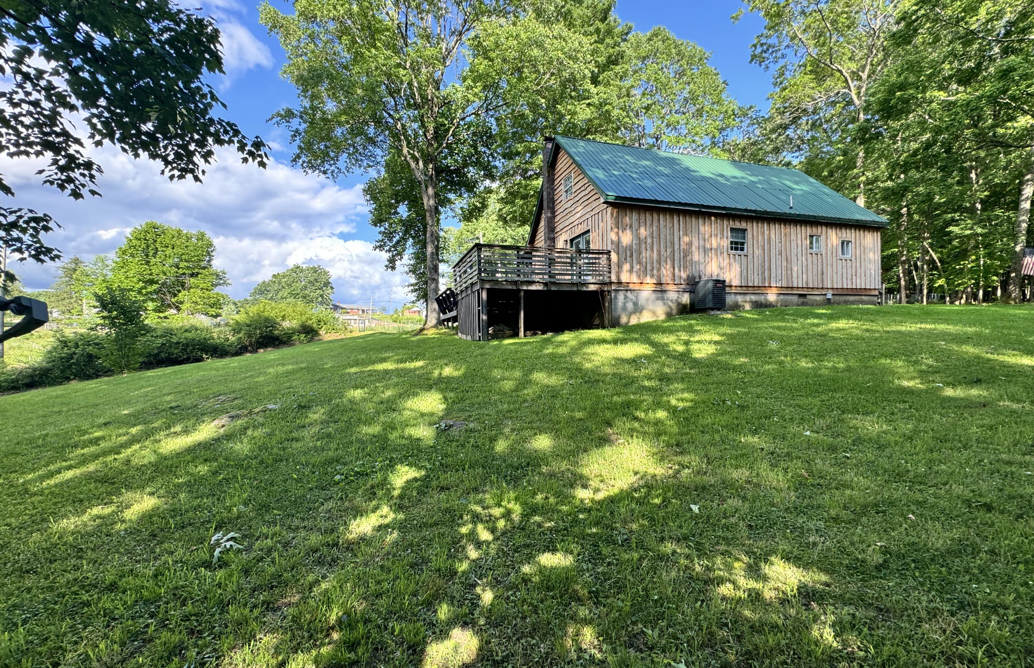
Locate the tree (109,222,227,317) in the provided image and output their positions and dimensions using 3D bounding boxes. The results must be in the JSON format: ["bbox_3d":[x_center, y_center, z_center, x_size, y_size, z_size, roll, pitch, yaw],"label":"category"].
[{"bbox_3d":[-44.175,-8.139,53.000,11.800,12.300,11.800,-1,-1,-40],"label":"tree"}]

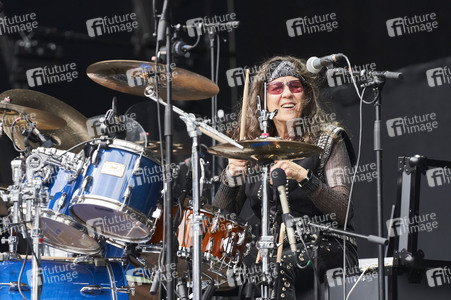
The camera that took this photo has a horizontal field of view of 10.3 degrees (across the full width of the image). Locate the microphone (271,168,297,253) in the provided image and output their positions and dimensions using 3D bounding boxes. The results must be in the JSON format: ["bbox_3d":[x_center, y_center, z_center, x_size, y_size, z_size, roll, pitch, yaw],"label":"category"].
[{"bbox_3d":[0.194,0.191,7.900,0.046,0.265,0.046,-11,-5,0],"label":"microphone"}]

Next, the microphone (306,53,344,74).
[{"bbox_3d":[0.325,-0.287,8.098,0.052,0.052,0.185,5,-13,-35],"label":"microphone"}]

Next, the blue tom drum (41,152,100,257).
[{"bbox_3d":[-0.538,0.173,8.461,0.335,0.250,0.335,12,-20,19],"label":"blue tom drum"}]

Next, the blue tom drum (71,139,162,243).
[{"bbox_3d":[-0.333,0.135,8.043,0.285,0.235,0.285,11,-23,19],"label":"blue tom drum"}]

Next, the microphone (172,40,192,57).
[{"bbox_3d":[-0.174,-0.356,8.900,0.056,0.058,0.165,5,-11,-37],"label":"microphone"}]

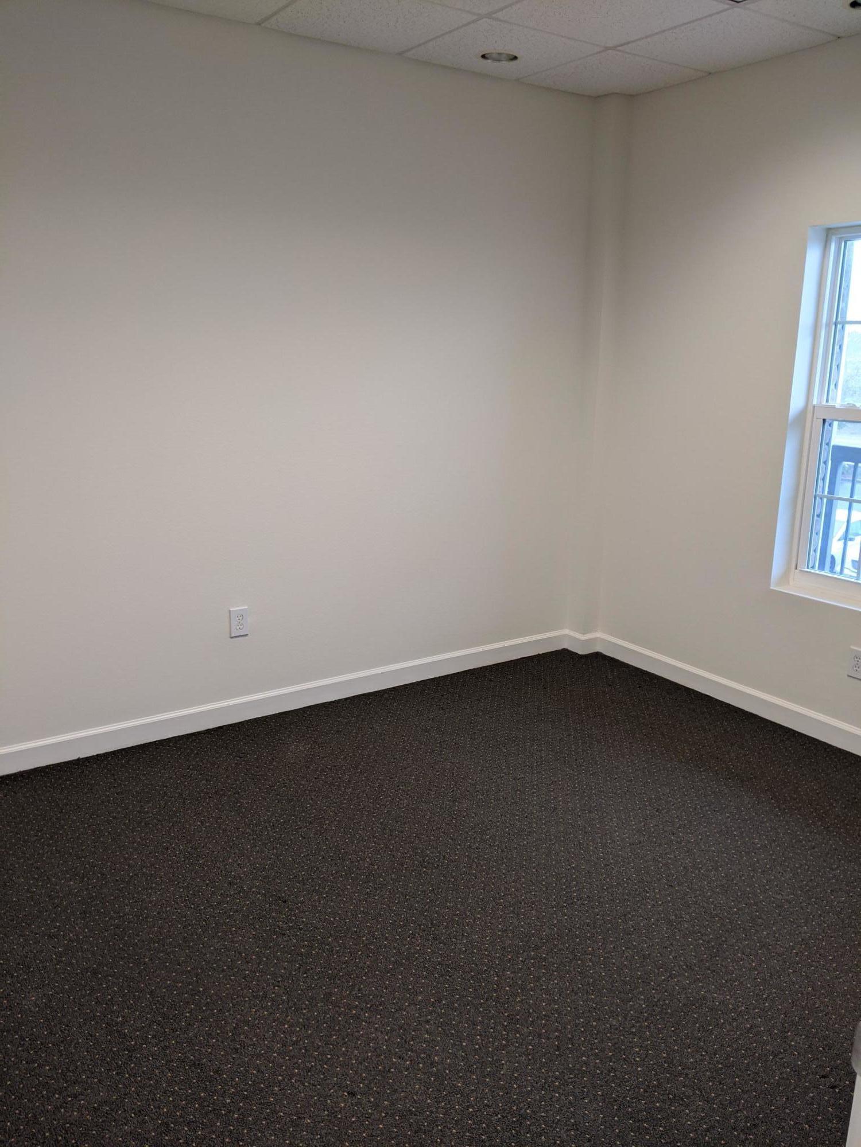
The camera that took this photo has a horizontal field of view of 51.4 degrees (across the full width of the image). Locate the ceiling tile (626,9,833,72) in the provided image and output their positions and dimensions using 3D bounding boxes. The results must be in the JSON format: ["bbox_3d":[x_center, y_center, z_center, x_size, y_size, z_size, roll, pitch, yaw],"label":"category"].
[{"bbox_3d":[1.120,-2.044,3.432,0.578,0.020,0.578,-9,18,-33],"label":"ceiling tile"}]

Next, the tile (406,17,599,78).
[{"bbox_3d":[0.288,-2.098,3.582,0.594,0.020,0.567,-9,18,-33],"label":"tile"}]

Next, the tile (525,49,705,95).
[{"bbox_3d":[0.793,-2.175,3.908,0.578,0.020,0.567,-9,18,-33],"label":"tile"}]

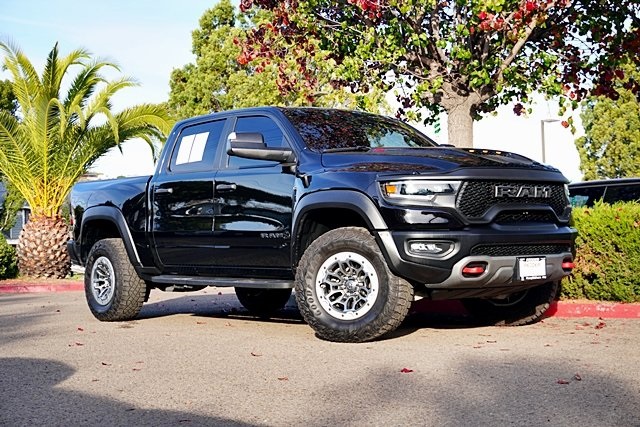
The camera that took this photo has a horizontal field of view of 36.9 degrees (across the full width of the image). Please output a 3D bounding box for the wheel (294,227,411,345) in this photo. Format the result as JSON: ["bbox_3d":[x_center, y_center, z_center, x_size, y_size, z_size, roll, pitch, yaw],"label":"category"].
[{"bbox_3d":[0.257,0.536,7.272,0.875,0.860,0.325,-2,-3,23],"label":"wheel"}]

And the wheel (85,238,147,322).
[{"bbox_3d":[-2.146,0.697,10.062,0.325,0.860,0.875,2,-3,-41],"label":"wheel"}]

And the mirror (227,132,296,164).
[{"bbox_3d":[-0.489,-0.544,7.954,0.490,0.250,0.280,0,-3,-21],"label":"mirror"}]

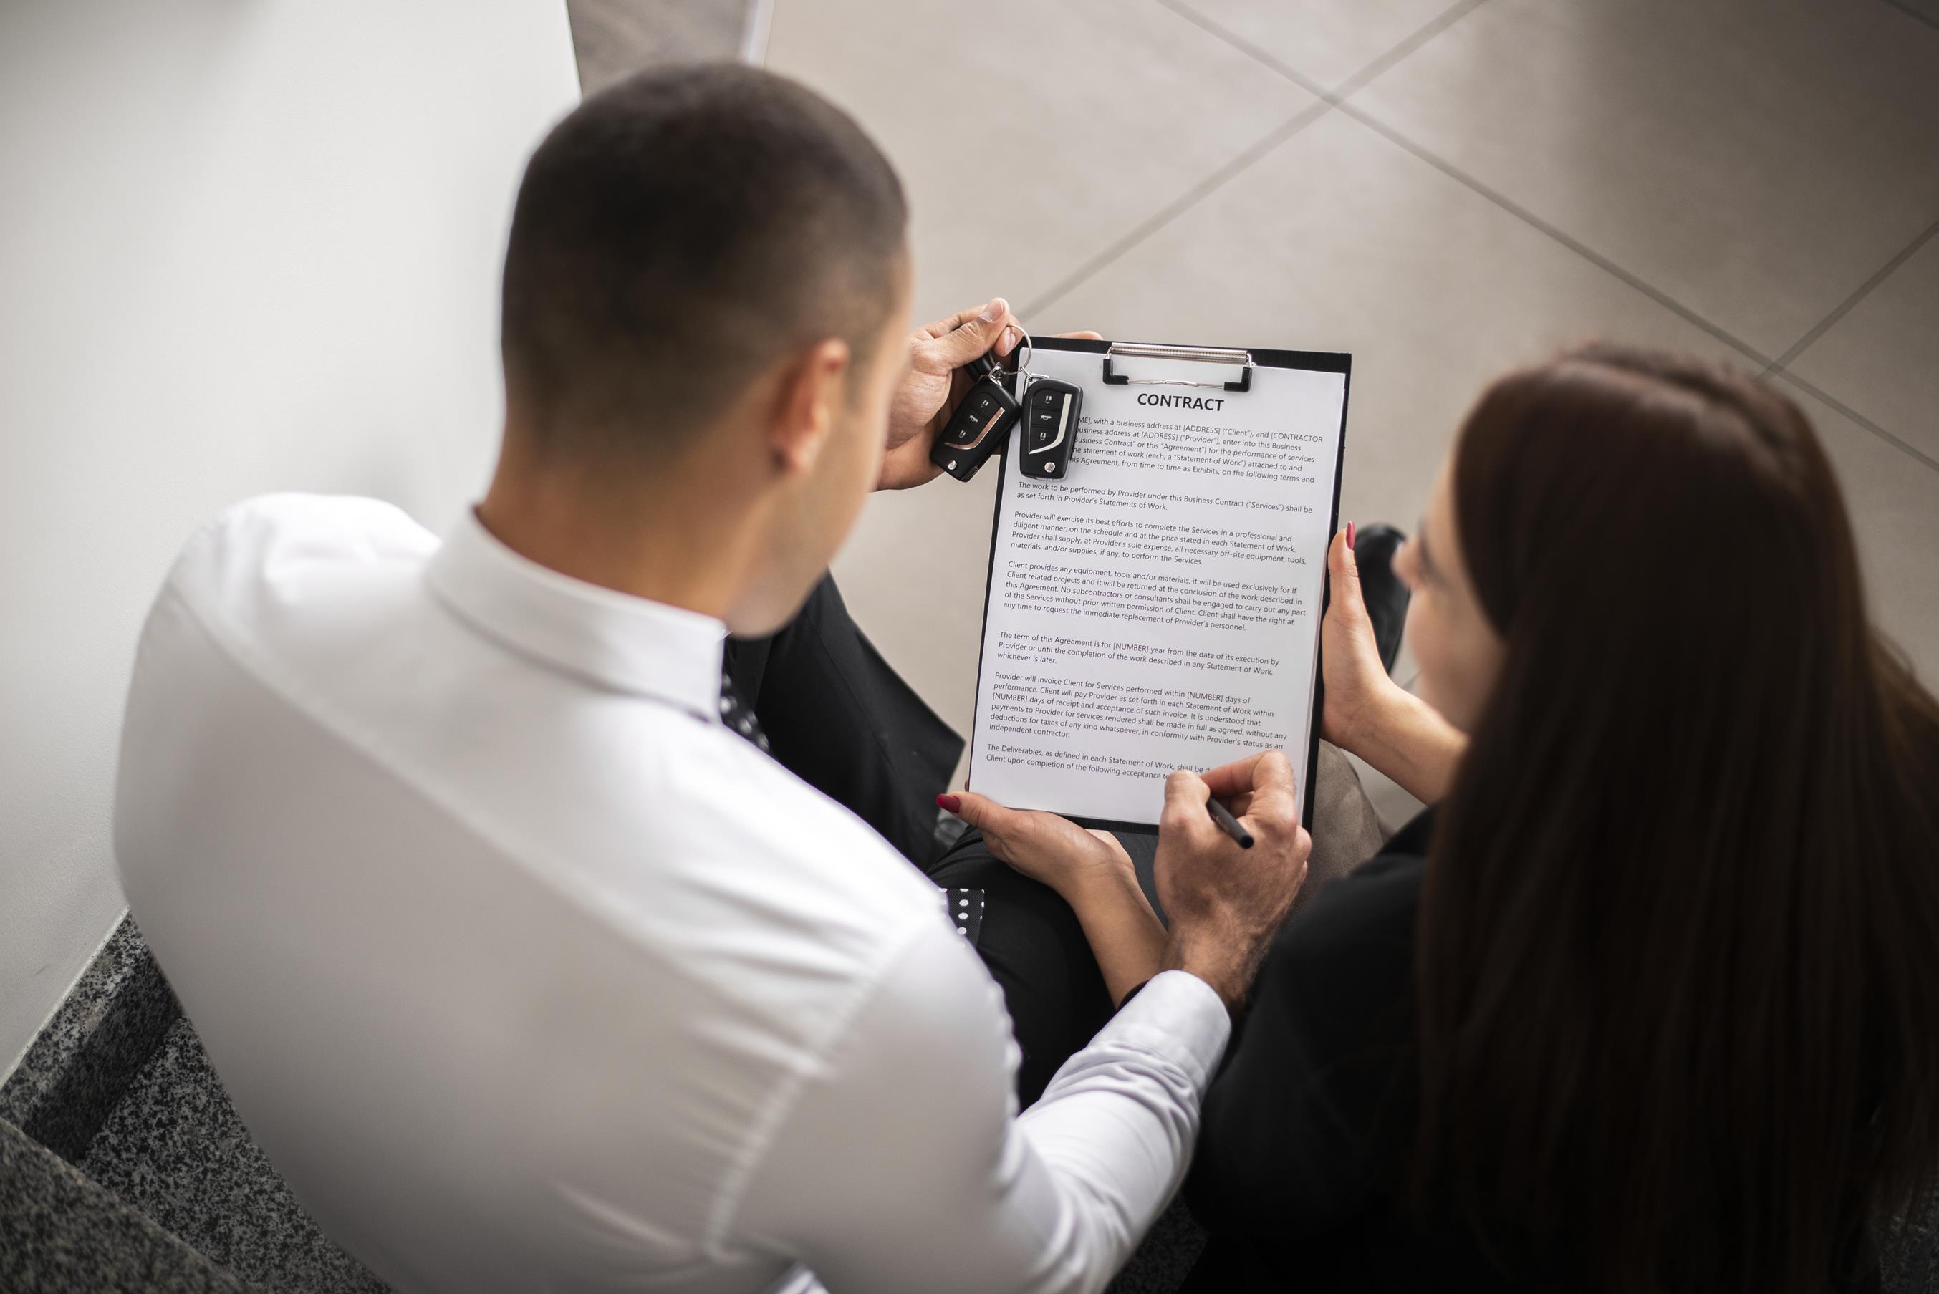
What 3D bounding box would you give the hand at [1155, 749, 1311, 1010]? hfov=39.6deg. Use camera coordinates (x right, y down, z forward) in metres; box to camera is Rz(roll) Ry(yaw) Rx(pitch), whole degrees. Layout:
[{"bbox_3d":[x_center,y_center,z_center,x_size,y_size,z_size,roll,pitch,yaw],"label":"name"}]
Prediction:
[{"bbox_3d":[0.162,0.143,1.655,0.095,0.085,0.158,1,87,6],"label":"hand"}]

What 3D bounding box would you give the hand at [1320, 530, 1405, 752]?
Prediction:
[{"bbox_3d":[0.225,-0.013,1.710,0.088,0.060,0.162,-25,84,3],"label":"hand"}]

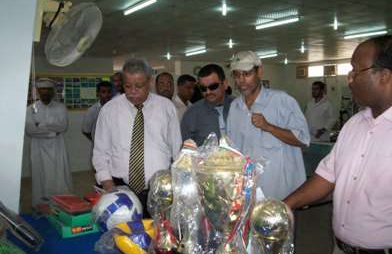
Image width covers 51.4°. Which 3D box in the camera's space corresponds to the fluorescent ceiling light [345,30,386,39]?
[{"bbox_3d":[3.941,-2.160,9.500,0.090,0.090,1.220,-3,7,-28],"label":"fluorescent ceiling light"}]

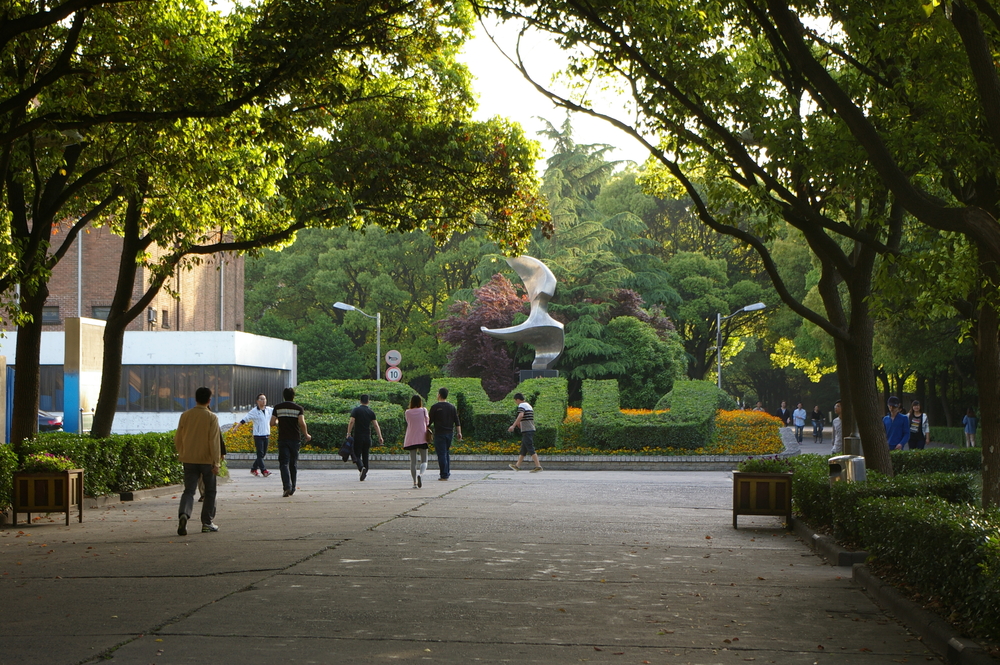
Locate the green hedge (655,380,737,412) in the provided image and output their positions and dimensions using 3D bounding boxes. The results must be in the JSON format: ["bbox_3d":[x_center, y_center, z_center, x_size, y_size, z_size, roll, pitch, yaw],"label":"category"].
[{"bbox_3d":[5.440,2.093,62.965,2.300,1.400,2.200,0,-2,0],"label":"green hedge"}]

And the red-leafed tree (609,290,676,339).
[{"bbox_3d":[4.322,0.827,70.000,2.800,4.400,2.800,0,-2,4],"label":"red-leafed tree"}]

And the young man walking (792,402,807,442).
[{"bbox_3d":[12.239,3.689,93.000,0.540,1.670,0.450,0,-2,7],"label":"young man walking"}]

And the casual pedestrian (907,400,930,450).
[{"bbox_3d":[8.622,2.203,46.953,0.520,1.610,0.400,0,-2,11],"label":"casual pedestrian"}]

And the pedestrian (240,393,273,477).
[{"bbox_3d":[-5.082,2.155,47.455,0.750,1.740,0.500,1,-2,-25],"label":"pedestrian"}]

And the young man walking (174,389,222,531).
[{"bbox_3d":[-3.497,1.471,26.366,0.500,1.700,0.450,0,-2,10],"label":"young man walking"}]

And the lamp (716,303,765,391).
[{"bbox_3d":[8.224,1.456,77.500,1.680,4.930,0.300,0,-2,4],"label":"lamp"}]

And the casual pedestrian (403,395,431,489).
[{"bbox_3d":[-1.475,1.943,40.700,0.520,1.660,0.520,0,-2,3],"label":"casual pedestrian"}]

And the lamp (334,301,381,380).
[{"bbox_3d":[-4.853,1.456,77.500,1.600,4.930,0.300,0,-2,4],"label":"lamp"}]

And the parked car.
[{"bbox_3d":[-17.115,3.206,76.300,4.600,1.450,1.800,0,-2,10],"label":"parked car"}]

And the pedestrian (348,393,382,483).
[{"bbox_3d":[-2.703,2.090,45.356,0.640,1.730,0.500,0,-2,1],"label":"pedestrian"}]

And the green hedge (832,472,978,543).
[{"bbox_3d":[4.120,1.790,23.053,1.400,0.640,2.200,0,-2,3],"label":"green hedge"}]

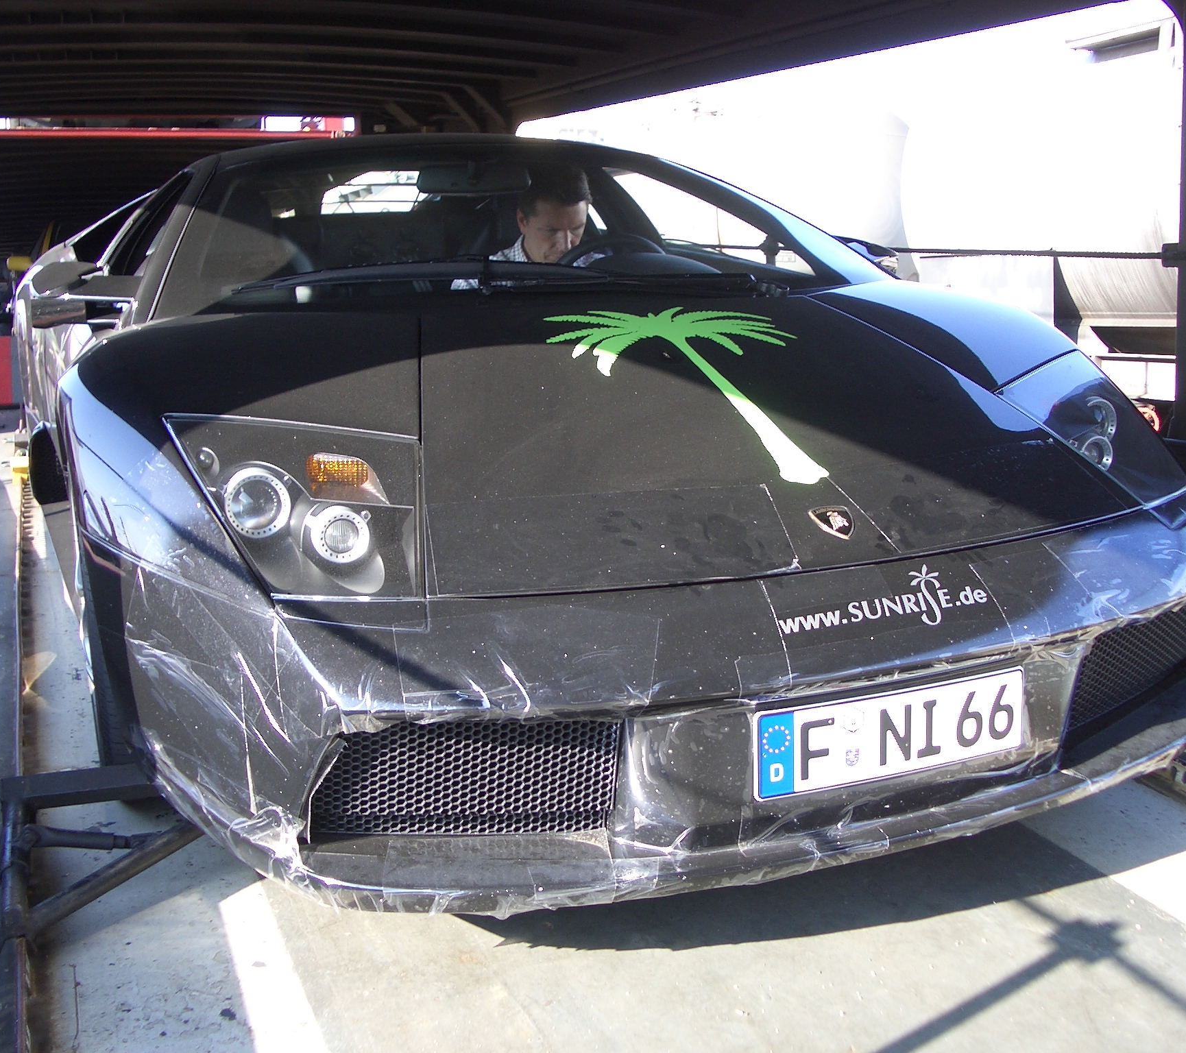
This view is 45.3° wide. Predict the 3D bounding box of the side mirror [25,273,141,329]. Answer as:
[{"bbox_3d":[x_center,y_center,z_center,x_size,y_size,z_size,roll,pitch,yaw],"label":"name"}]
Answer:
[{"bbox_3d":[-0.976,-0.440,2.725,0.200,0.115,0.140,-6,14,-22],"label":"side mirror"}]

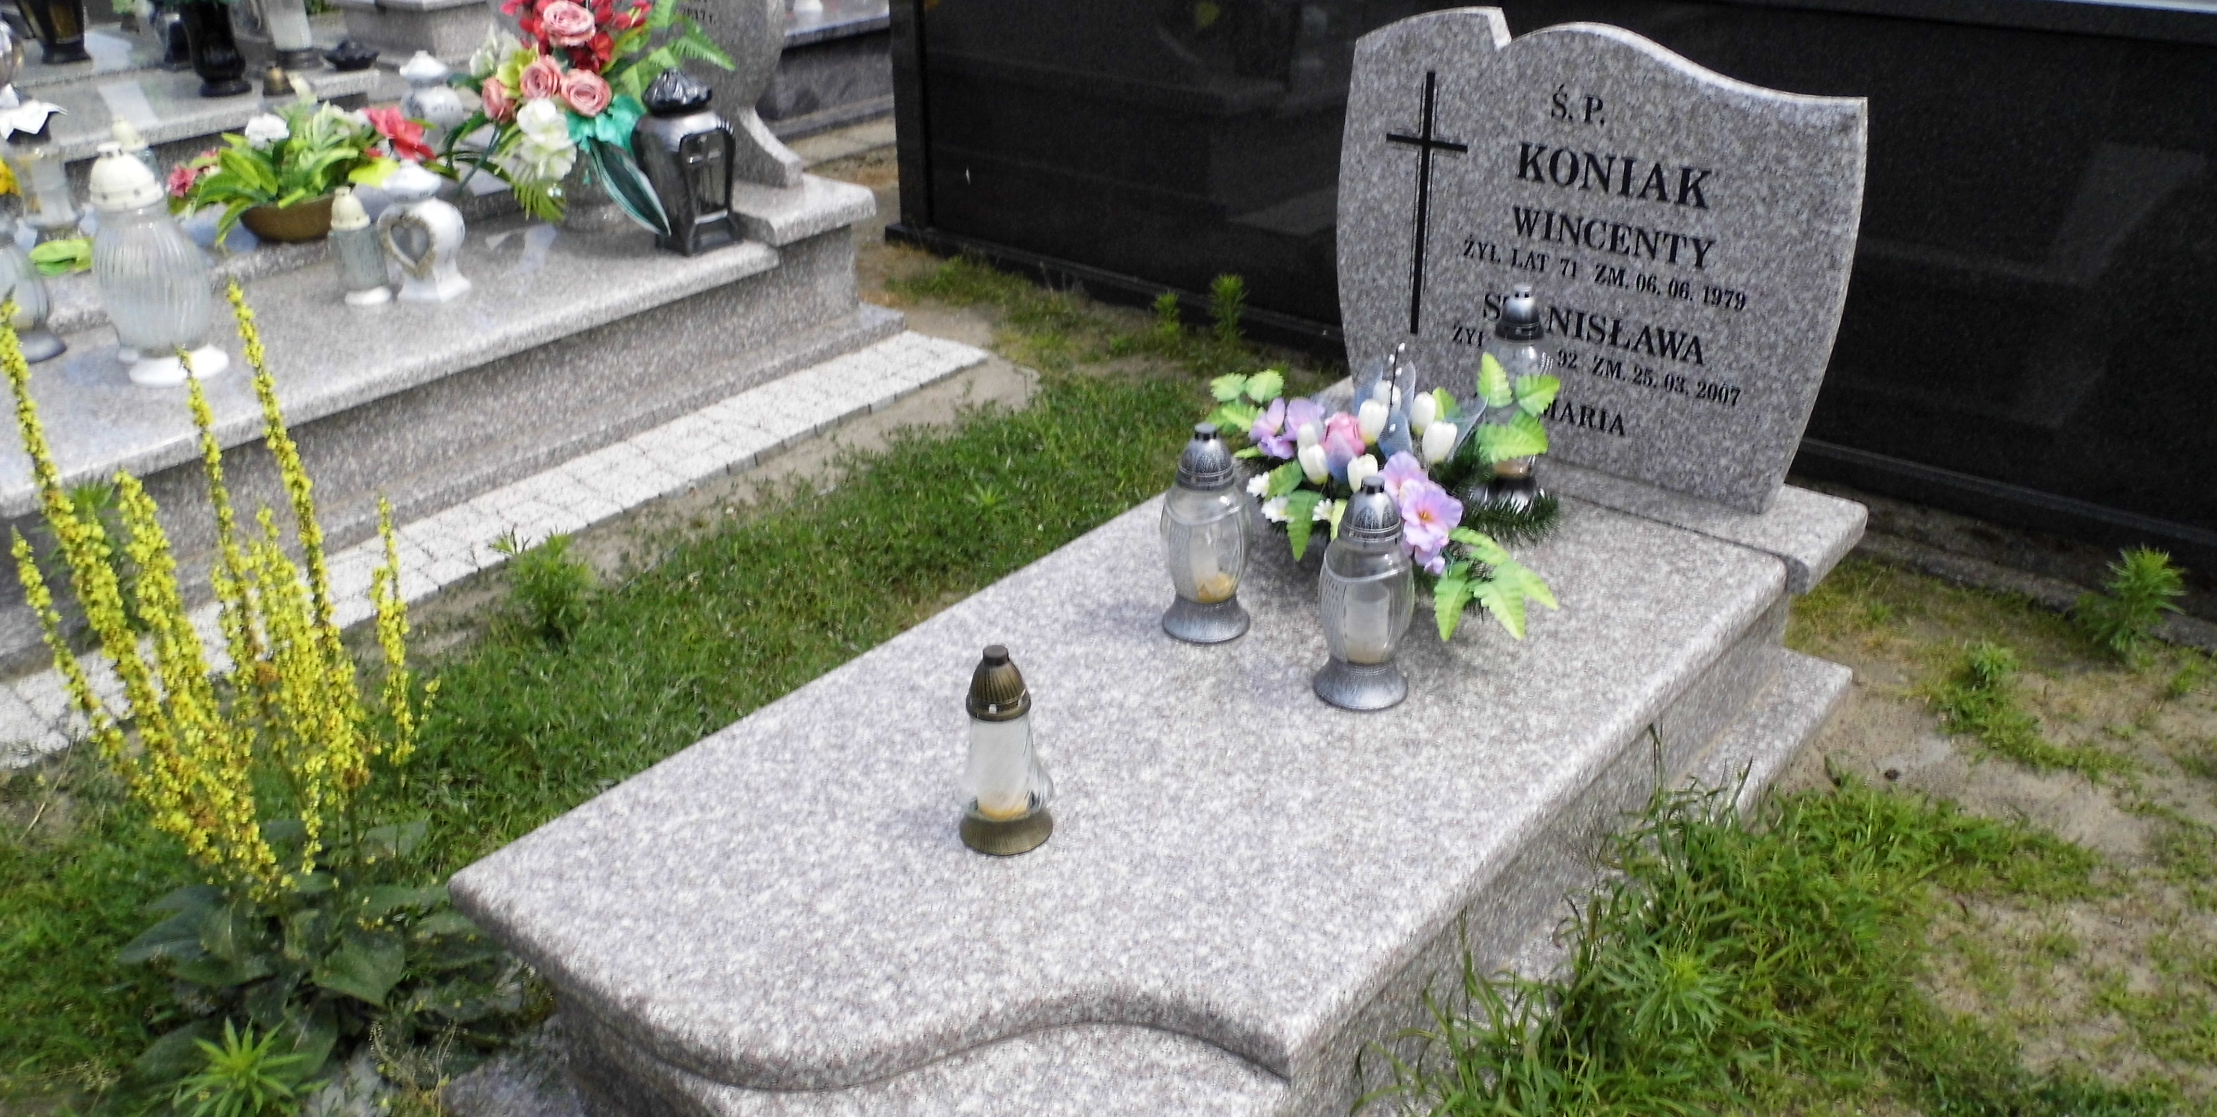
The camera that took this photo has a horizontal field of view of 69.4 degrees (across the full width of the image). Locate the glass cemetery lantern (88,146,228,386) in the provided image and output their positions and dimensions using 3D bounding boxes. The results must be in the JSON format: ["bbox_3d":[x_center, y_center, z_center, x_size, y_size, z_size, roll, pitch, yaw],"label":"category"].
[{"bbox_3d":[-2.063,-0.636,3.437,0.216,0.480,0.216,22,35,35],"label":"glass cemetery lantern"}]

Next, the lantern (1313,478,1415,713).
[{"bbox_3d":[0.343,0.039,2.094,0.128,0.302,0.128,0,28,0],"label":"lantern"}]

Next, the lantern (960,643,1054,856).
[{"bbox_3d":[-0.120,0.210,1.836,0.108,0.246,0.108,0,28,0],"label":"lantern"}]

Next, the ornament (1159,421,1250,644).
[{"bbox_3d":[0.140,-0.043,2.247,0.127,0.304,0.127,0,28,0],"label":"ornament"}]

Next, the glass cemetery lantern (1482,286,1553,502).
[{"bbox_3d":[0.634,-0.250,2.433,0.125,0.340,0.125,19,33,35],"label":"glass cemetery lantern"}]

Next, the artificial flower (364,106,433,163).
[{"bbox_3d":[-1.698,-1.001,3.800,0.150,0.120,0.100,-11,28,-19],"label":"artificial flower"}]

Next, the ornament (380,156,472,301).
[{"bbox_3d":[-1.485,-0.713,3.463,0.155,0.275,0.120,7,28,16],"label":"ornament"}]

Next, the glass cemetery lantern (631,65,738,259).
[{"bbox_3d":[-0.970,-0.917,3.687,0.170,0.395,0.170,19,33,34],"label":"glass cemetery lantern"}]

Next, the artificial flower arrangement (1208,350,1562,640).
[{"bbox_3d":[0.393,-0.114,2.320,0.460,0.220,0.350,19,33,35],"label":"artificial flower arrangement"}]

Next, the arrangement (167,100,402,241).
[{"bbox_3d":[-1.951,-0.913,3.769,0.500,0.250,0.360,-13,29,-22],"label":"arrangement"}]

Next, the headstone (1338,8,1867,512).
[{"bbox_3d":[0.771,-0.514,2.668,0.885,0.735,0.051,20,33,36],"label":"headstone"}]

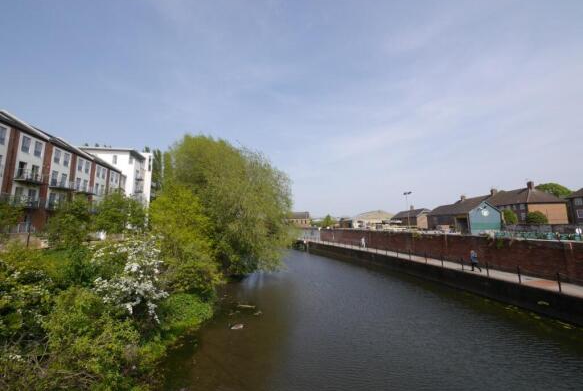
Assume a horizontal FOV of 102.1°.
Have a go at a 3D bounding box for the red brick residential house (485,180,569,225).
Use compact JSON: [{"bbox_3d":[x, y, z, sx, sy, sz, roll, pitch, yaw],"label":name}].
[{"bbox_3d":[52.400,2.637,54.800,8.600,10.000,11.500,1,-7,-6],"label":"red brick residential house"}]

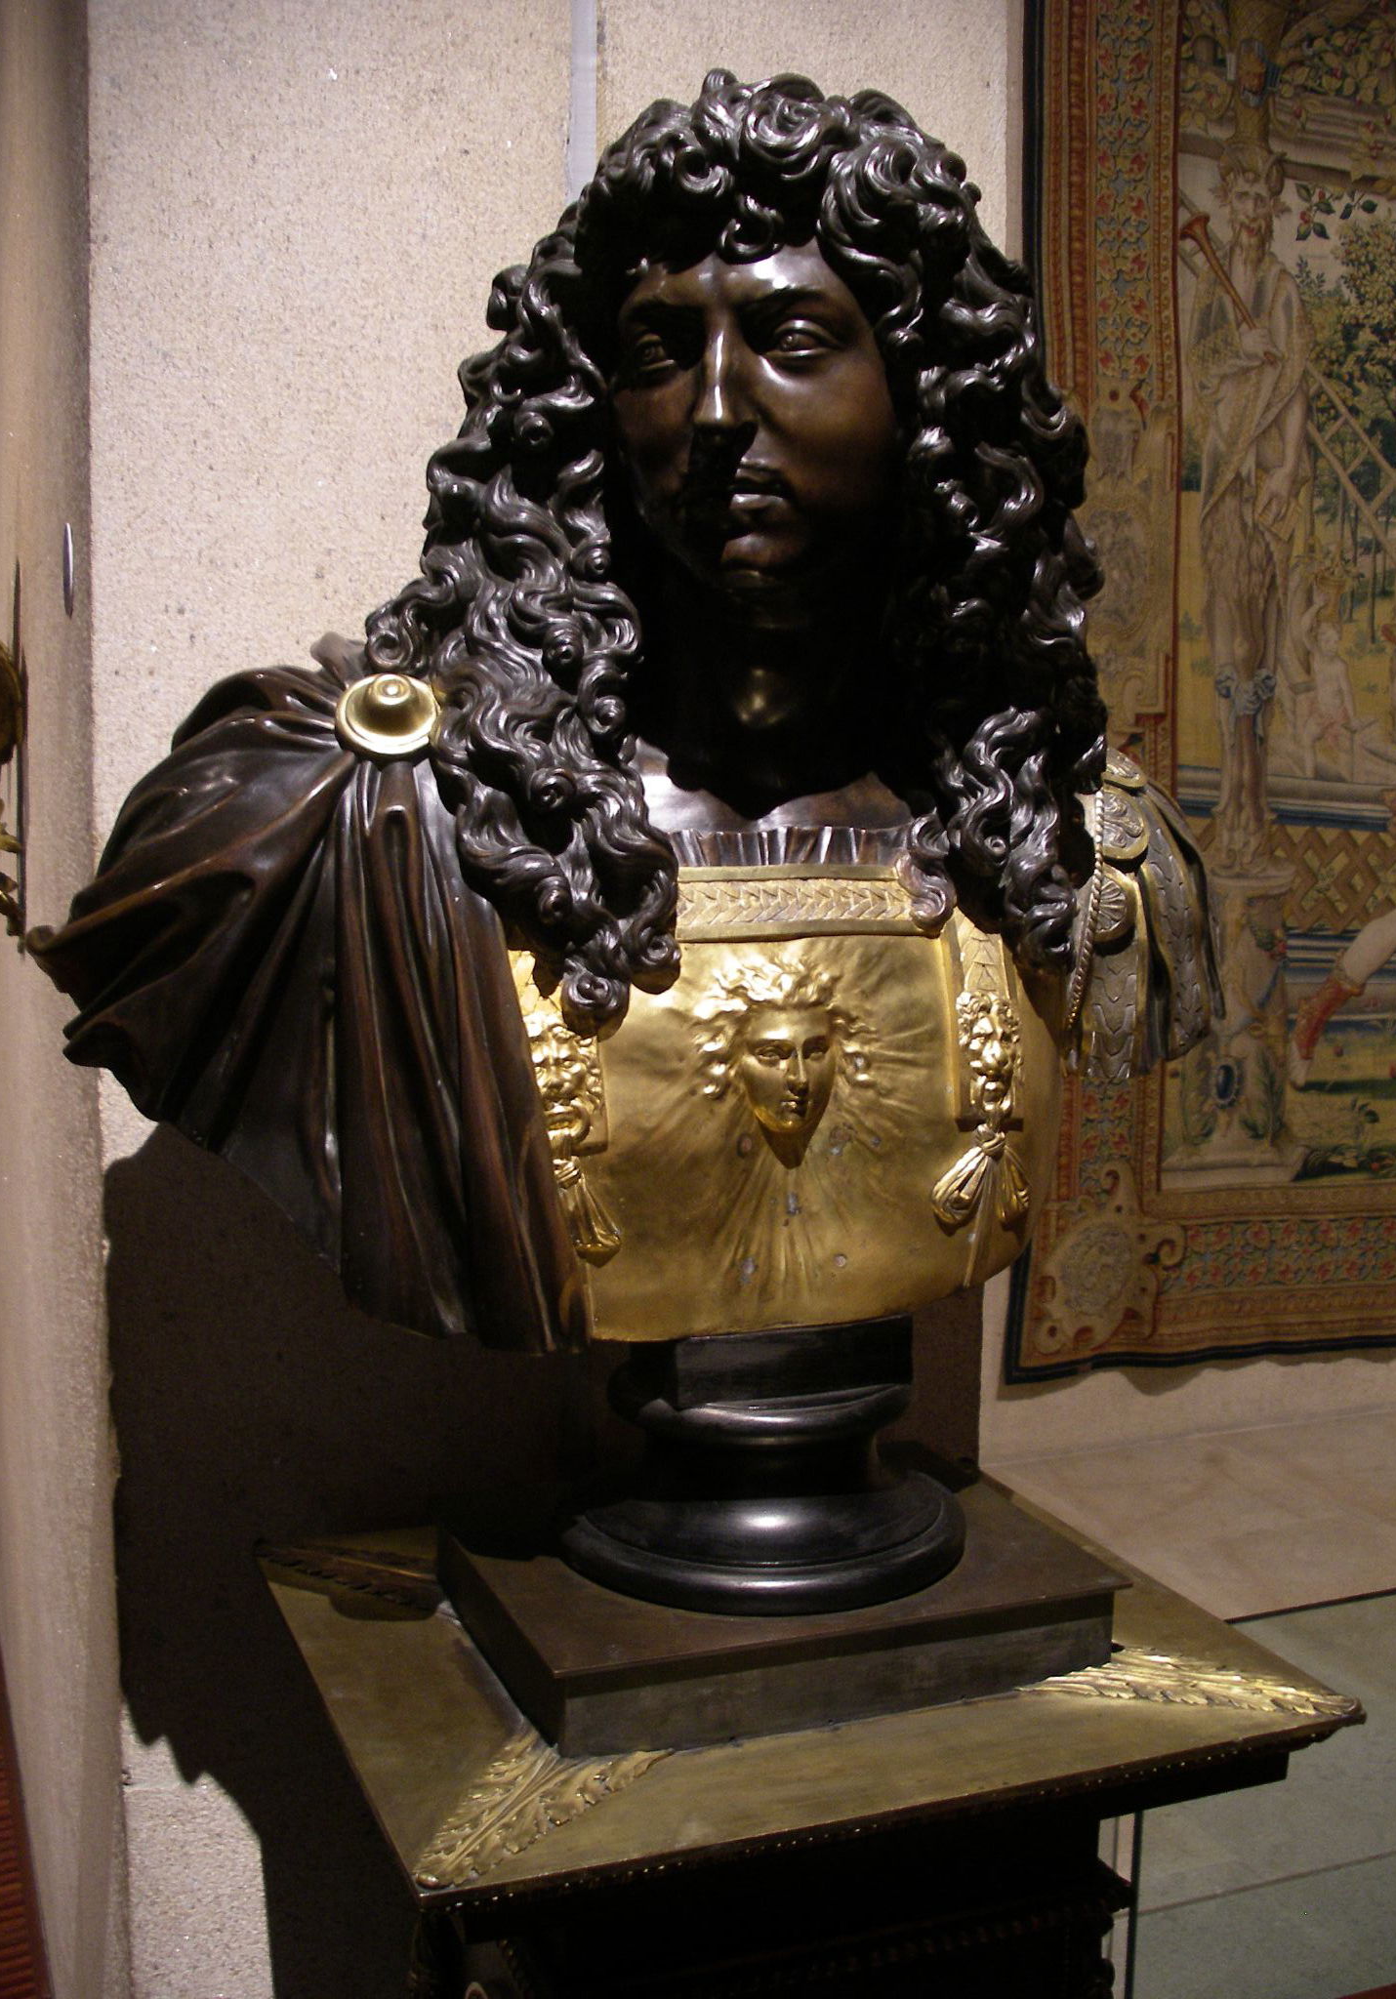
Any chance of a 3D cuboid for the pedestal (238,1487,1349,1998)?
[{"bbox_3d":[0.032,0.863,1.363,0.540,1.076,0.461,-2,7,-21],"label":"pedestal"}]

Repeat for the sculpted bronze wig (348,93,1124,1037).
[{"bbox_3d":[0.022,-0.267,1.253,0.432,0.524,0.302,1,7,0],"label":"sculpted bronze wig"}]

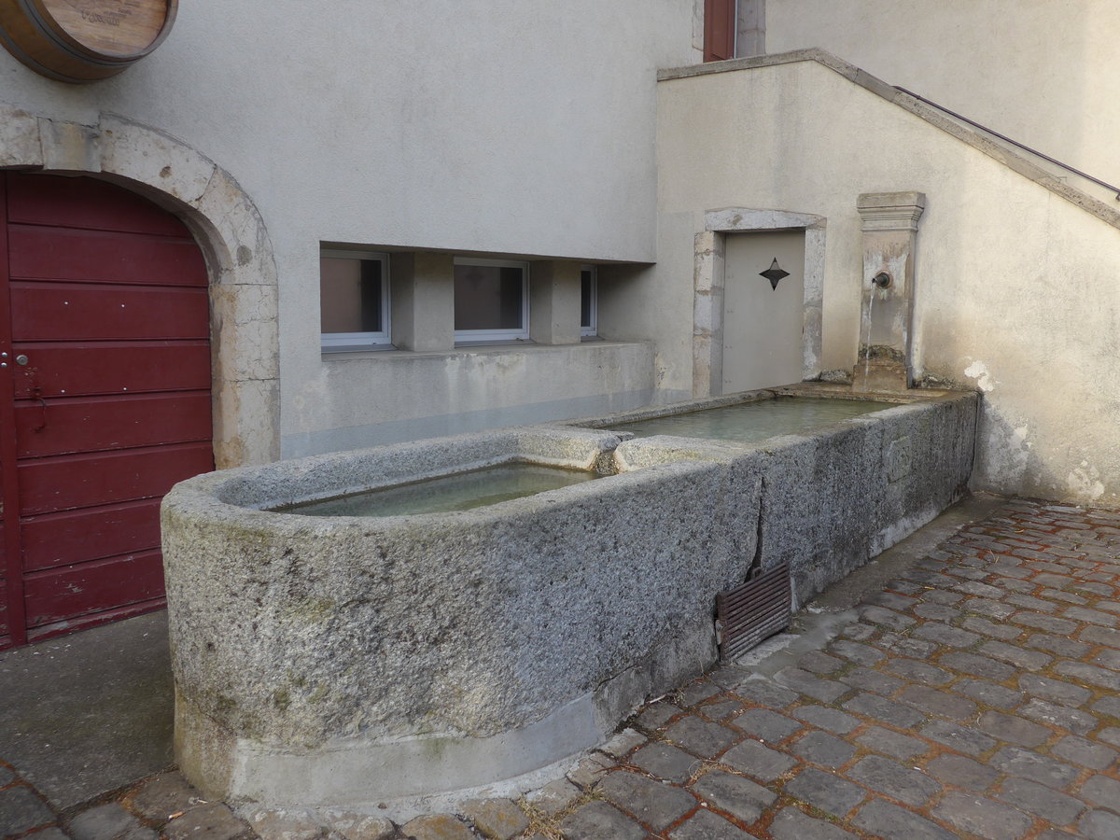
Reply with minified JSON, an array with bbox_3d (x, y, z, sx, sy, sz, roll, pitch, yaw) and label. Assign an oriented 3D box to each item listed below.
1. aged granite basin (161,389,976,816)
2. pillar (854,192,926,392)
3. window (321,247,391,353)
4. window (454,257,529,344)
[{"bbox_3d":[0.777,0.353,4.583,1.233,0.740,5.688,5,7,33],"label":"aged granite basin"},{"bbox_3d":[2.320,-0.907,6.700,0.407,1.378,0.266,4,7,32],"label":"pillar"},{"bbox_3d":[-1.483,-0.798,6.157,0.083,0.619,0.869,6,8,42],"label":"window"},{"bbox_3d":[-0.599,-0.911,7.135,0.083,0.606,0.967,6,8,42],"label":"window"}]

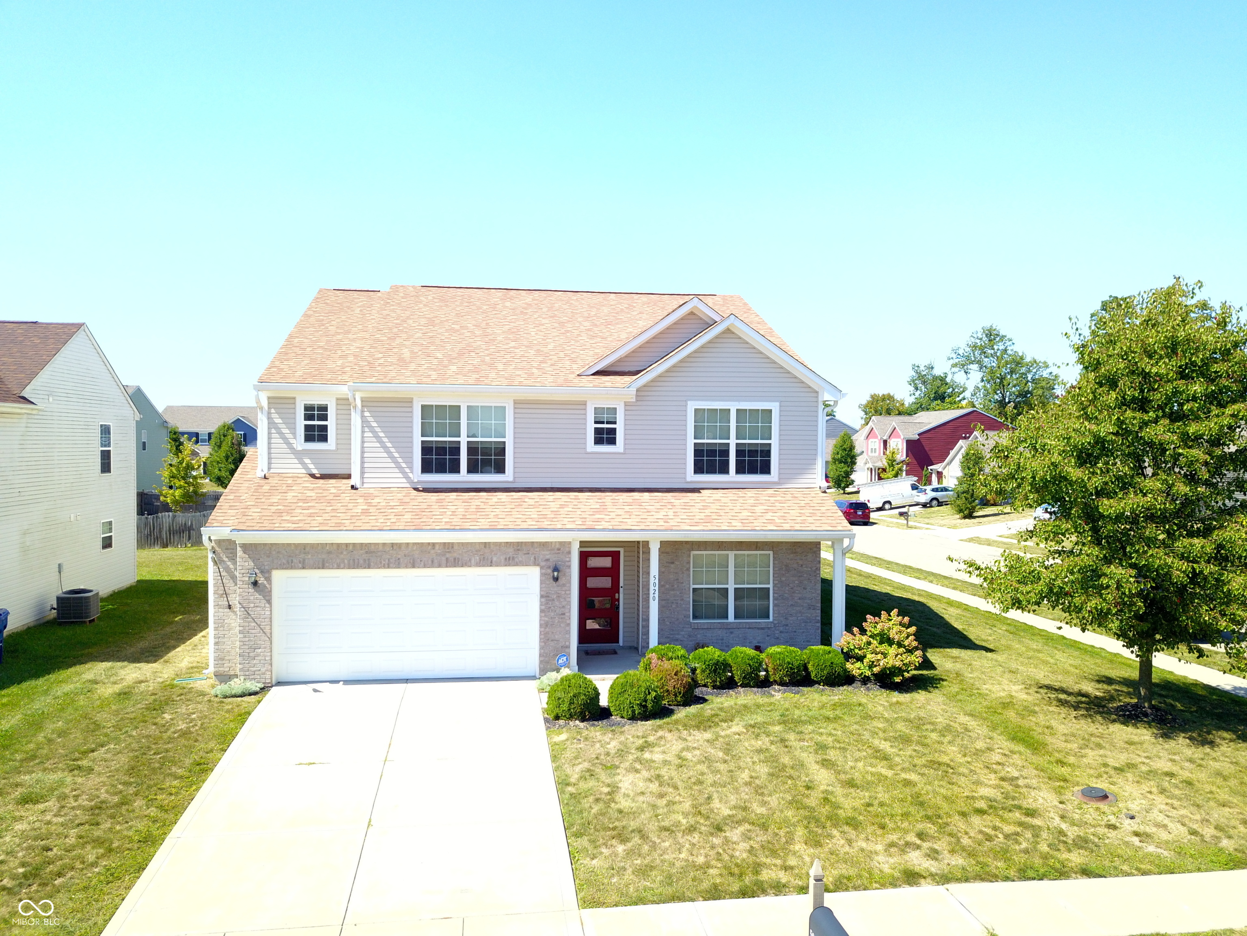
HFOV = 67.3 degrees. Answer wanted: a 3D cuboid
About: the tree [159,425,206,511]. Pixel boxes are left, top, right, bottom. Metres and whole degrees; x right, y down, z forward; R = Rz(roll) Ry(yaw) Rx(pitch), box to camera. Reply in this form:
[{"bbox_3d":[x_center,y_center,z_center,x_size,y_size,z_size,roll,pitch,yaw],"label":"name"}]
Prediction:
[{"bbox_3d":[-23.782,0.705,50.565,2.600,5.670,2.600,0,2,-7],"label":"tree"}]

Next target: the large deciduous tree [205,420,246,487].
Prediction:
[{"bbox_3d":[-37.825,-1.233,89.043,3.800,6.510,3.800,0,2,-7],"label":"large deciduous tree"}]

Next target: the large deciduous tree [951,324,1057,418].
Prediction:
[{"bbox_3d":[52.841,-9.124,130.321,15.300,21.382,15.300,0,2,-8],"label":"large deciduous tree"}]

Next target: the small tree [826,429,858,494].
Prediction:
[{"bbox_3d":[21.822,-0.620,93.553,3.000,6.250,3.000,0,2,-7],"label":"small tree"}]

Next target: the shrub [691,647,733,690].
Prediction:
[{"bbox_3d":[1.640,3.747,17.617,0.820,0.780,0.820,0,2,-8],"label":"shrub"}]

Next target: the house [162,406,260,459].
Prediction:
[{"bbox_3d":[-45.175,-3.056,106.457,13.000,8.400,13.500,0,2,-8],"label":"house"}]

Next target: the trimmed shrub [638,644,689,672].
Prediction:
[{"bbox_3d":[0.770,3.770,18.050,0.970,0.800,0.930,0,2,-7],"label":"trimmed shrub"}]

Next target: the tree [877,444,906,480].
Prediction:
[{"bbox_3d":[23.912,0.434,83.575,2.600,5.130,2.600,0,2,-7],"label":"tree"}]

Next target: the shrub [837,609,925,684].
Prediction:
[{"bbox_3d":[5.030,3.480,18.400,1.650,1.430,1.600,0,2,-7],"label":"shrub"}]

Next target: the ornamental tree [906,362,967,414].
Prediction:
[{"bbox_3d":[46.303,-7.297,140.255,10.000,17.014,10.000,0,2,-8],"label":"ornamental tree"}]

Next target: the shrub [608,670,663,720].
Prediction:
[{"bbox_3d":[0.197,3.826,15.803,0.930,0.830,0.930,0,2,-8],"label":"shrub"}]

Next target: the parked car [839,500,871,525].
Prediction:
[{"bbox_3d":[17.075,3.225,72.056,2.020,1.780,5.170,0,2,-8],"label":"parked car"}]

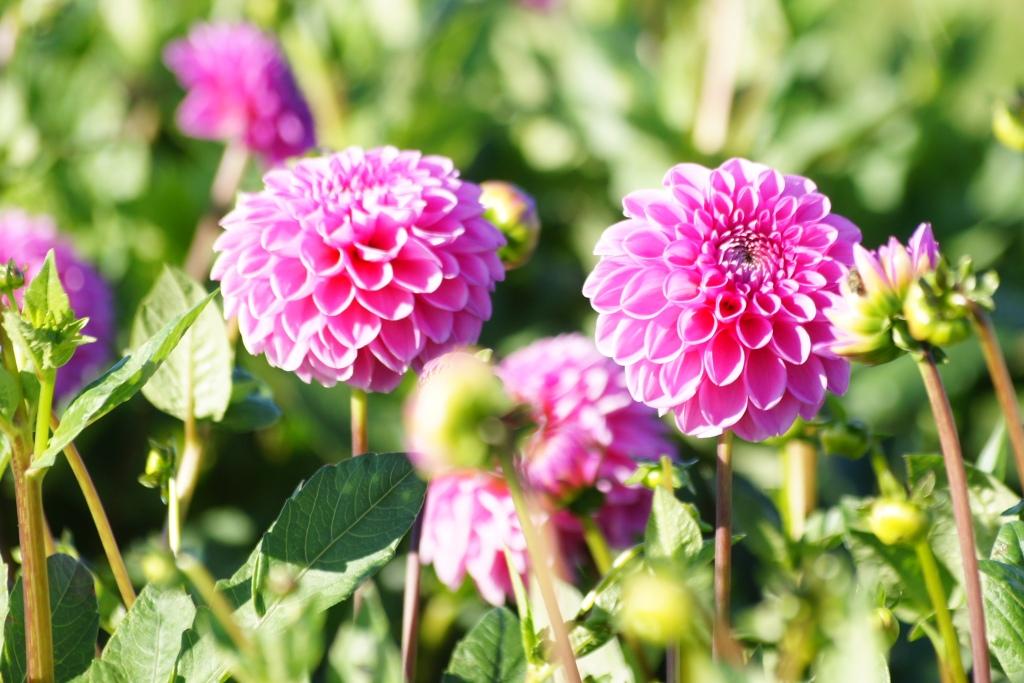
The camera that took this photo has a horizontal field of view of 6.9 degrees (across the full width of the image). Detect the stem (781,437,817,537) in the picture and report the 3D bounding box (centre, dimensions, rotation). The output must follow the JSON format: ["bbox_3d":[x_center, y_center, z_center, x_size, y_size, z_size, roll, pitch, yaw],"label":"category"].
[{"bbox_3d":[0.113,0.058,3.350,0.012,0.039,0.012,1,7,0],"label":"stem"}]

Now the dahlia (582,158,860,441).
[{"bbox_3d":[0.081,-0.016,3.300,0.108,0.108,0.065,-2,-22,-13],"label":"dahlia"}]

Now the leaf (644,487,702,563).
[{"bbox_3d":[0.062,0.071,3.290,0.023,0.030,0.012,0,10,0],"label":"leaf"}]

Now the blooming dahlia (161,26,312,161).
[{"bbox_3d":[-0.136,-0.124,4.250,0.073,0.074,0.055,6,21,30],"label":"blooming dahlia"}]

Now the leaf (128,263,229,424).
[{"bbox_3d":[-0.132,0.001,3.400,0.041,0.061,0.014,0,10,0],"label":"leaf"}]

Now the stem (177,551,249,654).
[{"bbox_3d":[-0.099,0.088,2.850,0.005,0.038,0.005,-32,6,0],"label":"stem"}]

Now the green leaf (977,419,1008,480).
[{"bbox_3d":[0.186,0.042,3.300,0.009,0.024,0.008,13,6,-11],"label":"green leaf"}]

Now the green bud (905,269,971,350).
[{"bbox_3d":[0.165,-0.011,3.310,0.025,0.025,0.025,-25,16,-12],"label":"green bud"}]

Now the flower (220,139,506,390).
[{"bbox_3d":[-0.059,-0.028,3.300,0.112,0.080,0.105,0,49,-3],"label":"flower"}]

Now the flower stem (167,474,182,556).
[{"bbox_3d":[-0.131,0.067,3.300,0.004,0.032,0.004,0,10,0],"label":"flower stem"}]

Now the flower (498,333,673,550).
[{"bbox_3d":[0.033,0.044,3.680,0.078,0.088,0.060,0,18,0],"label":"flower"}]

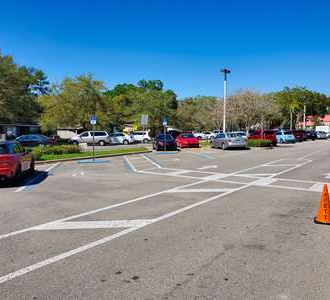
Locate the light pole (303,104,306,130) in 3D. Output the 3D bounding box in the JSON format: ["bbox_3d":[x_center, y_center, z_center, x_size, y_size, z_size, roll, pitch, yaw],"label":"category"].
[{"bbox_3d":[31.500,-6.331,67.746,0.450,8.000,0.450,0,3,0],"label":"light pole"}]

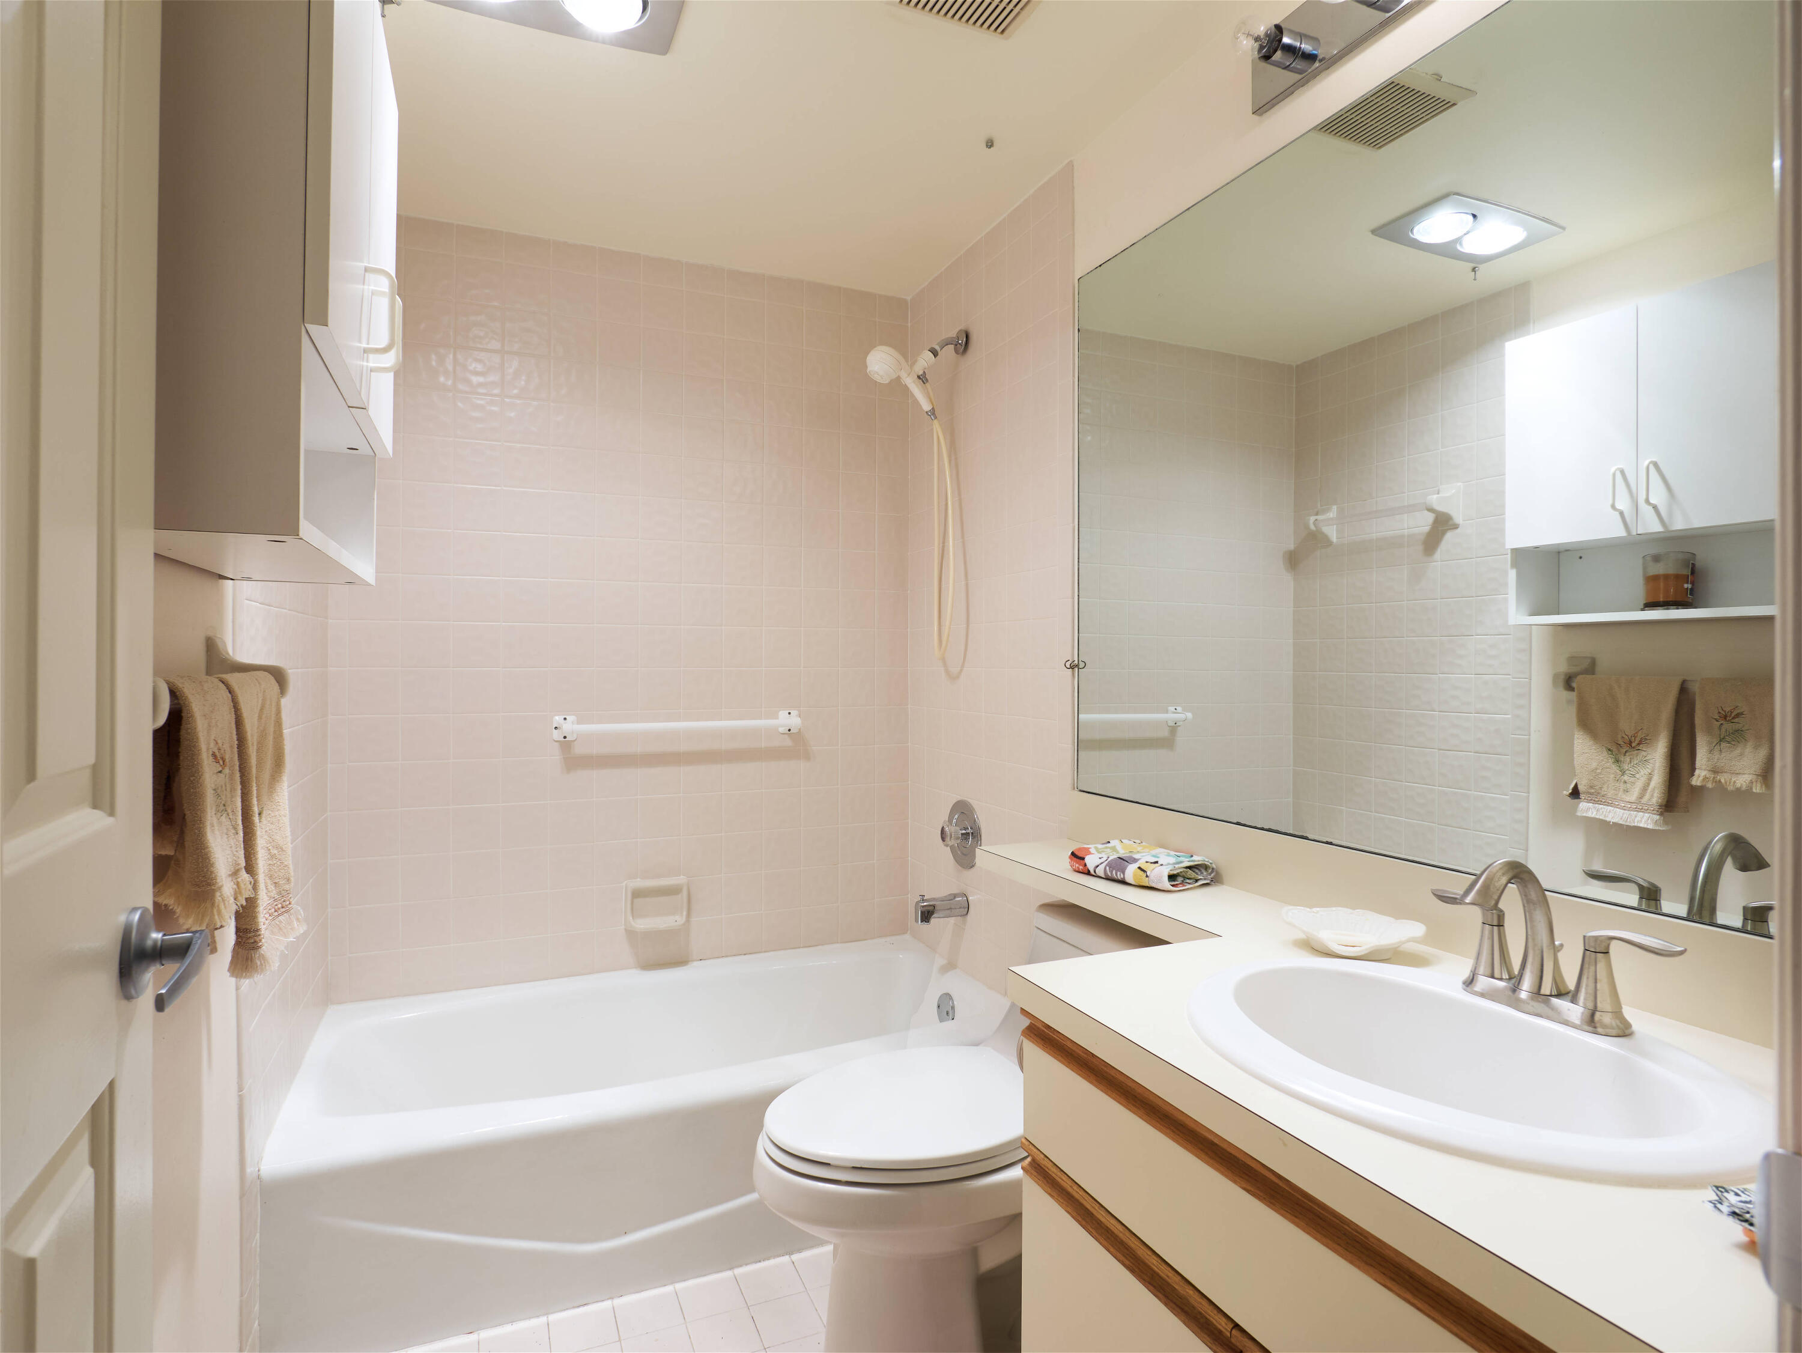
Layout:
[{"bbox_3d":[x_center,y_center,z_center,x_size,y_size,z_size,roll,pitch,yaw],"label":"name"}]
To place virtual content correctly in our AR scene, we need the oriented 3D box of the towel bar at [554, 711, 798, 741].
[{"bbox_3d":[-0.570,0.129,2.477,0.649,0.065,0.078,0,0,-22],"label":"towel bar"}]

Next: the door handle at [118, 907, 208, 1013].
[{"bbox_3d":[-0.502,0.198,0.638,0.055,0.066,0.161,0,0,-27],"label":"door handle"}]

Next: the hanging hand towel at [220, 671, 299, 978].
[{"bbox_3d":[-0.824,0.177,1.192,0.065,0.363,0.242,0,0,-22],"label":"hanging hand towel"}]

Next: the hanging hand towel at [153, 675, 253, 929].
[{"bbox_3d":[-0.737,0.128,0.988,0.067,0.259,0.157,0,0,-22],"label":"hanging hand towel"}]

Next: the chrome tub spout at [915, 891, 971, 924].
[{"bbox_3d":[0.104,0.593,2.402,0.131,0.074,0.056,0,0,-22],"label":"chrome tub spout"}]

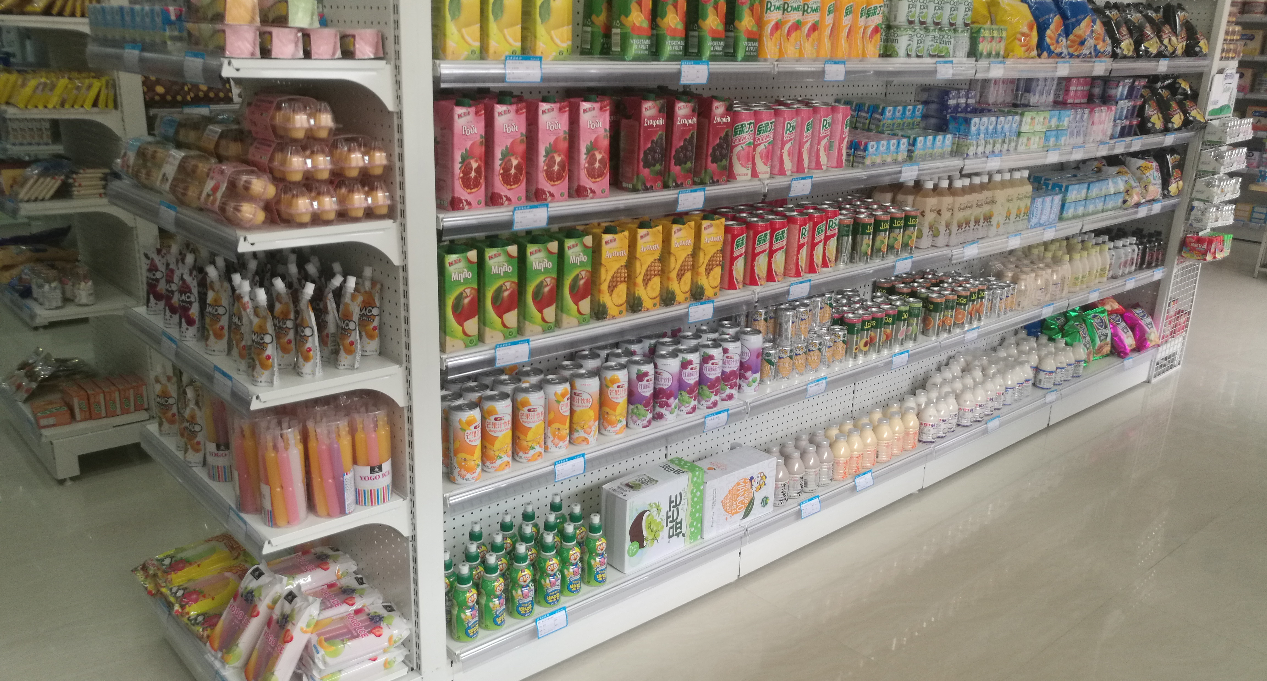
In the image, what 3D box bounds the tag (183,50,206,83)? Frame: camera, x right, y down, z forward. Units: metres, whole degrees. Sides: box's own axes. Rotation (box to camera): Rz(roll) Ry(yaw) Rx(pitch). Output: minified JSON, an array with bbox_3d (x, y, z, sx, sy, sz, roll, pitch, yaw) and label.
[{"bbox_3d":[-0.686,-0.426,1.544,0.007,0.051,0.089,-13,23,-39],"label":"tag"}]

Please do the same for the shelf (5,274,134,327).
[{"bbox_3d":[-1.882,-0.158,3.251,0.300,0.045,0.640,-13,24,-40],"label":"shelf"}]

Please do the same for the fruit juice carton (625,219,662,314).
[{"bbox_3d":[0.015,-0.181,2.330,0.071,0.216,0.071,-11,22,-35],"label":"fruit juice carton"}]

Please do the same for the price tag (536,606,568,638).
[{"bbox_3d":[-0.186,0.643,2.252,0.083,0.046,0.005,-13,16,-40],"label":"price tag"}]

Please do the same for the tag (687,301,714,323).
[{"bbox_3d":[0.164,-0.068,2.371,0.083,0.046,0.005,-13,24,-40],"label":"tag"}]

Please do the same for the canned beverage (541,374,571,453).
[{"bbox_3d":[-0.175,0.167,2.241,0.066,0.168,0.066,2,18,-1],"label":"canned beverage"}]

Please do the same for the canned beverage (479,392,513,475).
[{"bbox_3d":[-0.293,0.197,2.125,0.066,0.168,0.066,2,18,-1],"label":"canned beverage"}]

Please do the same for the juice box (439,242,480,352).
[{"bbox_3d":[-0.366,-0.092,1.987,0.075,0.212,0.075,-15,25,-42],"label":"juice box"}]

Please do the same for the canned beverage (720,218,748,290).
[{"bbox_3d":[0.253,-0.214,2.509,0.064,0.168,0.064,2,17,0],"label":"canned beverage"}]

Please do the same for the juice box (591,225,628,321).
[{"bbox_3d":[-0.066,-0.160,2.235,0.075,0.212,0.075,-12,23,-38],"label":"juice box"}]

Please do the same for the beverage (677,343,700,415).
[{"bbox_3d":[0.131,0.101,2.474,0.066,0.168,0.066,2,18,-1],"label":"beverage"}]

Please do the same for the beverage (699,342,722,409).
[{"bbox_3d":[0.197,0.089,2.519,0.066,0.168,0.066,2,18,-1],"label":"beverage"}]

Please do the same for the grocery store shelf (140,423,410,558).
[{"bbox_3d":[-0.807,0.300,2.172,0.308,0.087,0.729,-13,23,-40],"label":"grocery store shelf"}]

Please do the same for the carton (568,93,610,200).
[{"bbox_3d":[-0.100,-0.418,2.118,0.071,0.216,0.071,-8,21,-29],"label":"carton"}]

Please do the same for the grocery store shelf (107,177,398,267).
[{"bbox_3d":[-0.768,-0.245,1.949,0.300,0.096,0.728,-13,23,-40],"label":"grocery store shelf"}]

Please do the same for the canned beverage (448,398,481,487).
[{"bbox_3d":[-0.354,0.216,2.083,0.067,0.166,0.067,2,17,-1],"label":"canned beverage"}]

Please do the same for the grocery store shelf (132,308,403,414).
[{"bbox_3d":[-0.791,0.019,2.050,0.300,0.091,0.748,-13,23,-39],"label":"grocery store shelf"}]

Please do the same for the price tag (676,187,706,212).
[{"bbox_3d":[0.132,-0.320,2.250,0.084,0.047,0.005,-13,28,-39],"label":"price tag"}]

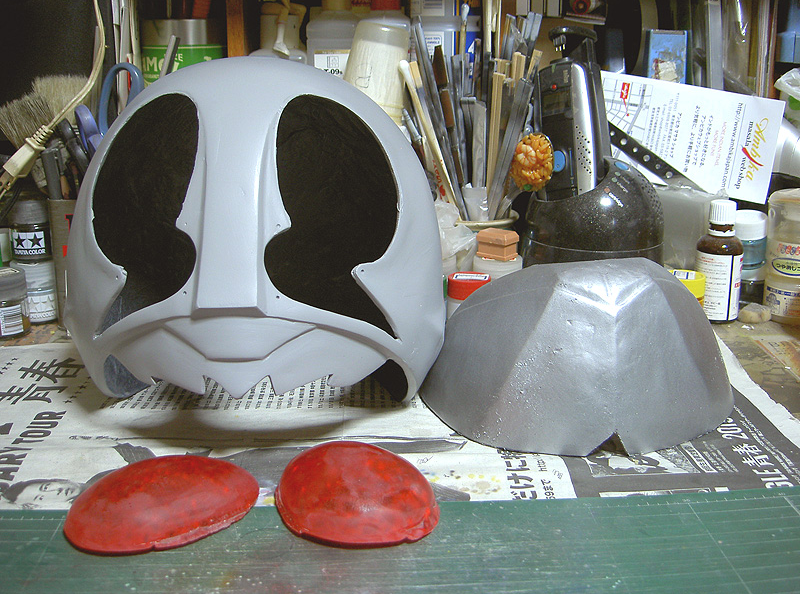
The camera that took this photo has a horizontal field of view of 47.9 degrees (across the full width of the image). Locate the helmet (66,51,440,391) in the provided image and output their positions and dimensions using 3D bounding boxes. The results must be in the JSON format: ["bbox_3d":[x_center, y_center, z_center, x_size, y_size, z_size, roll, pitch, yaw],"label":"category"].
[{"bbox_3d":[-0.099,-0.054,0.596,0.256,0.207,0.235,-1,16,-4],"label":"helmet"}]

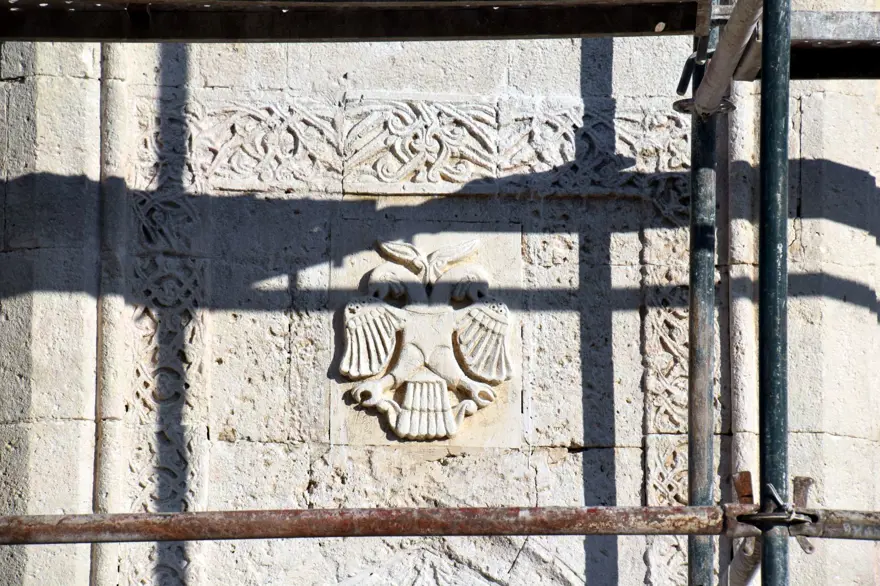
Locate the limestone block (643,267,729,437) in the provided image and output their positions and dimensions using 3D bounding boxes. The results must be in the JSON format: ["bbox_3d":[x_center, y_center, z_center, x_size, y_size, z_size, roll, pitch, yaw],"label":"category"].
[{"bbox_3d":[0.479,0.129,10.900,0.164,0.345,0.160,1,-12,-2],"label":"limestone block"}]

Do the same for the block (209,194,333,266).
[{"bbox_3d":[-0.338,-0.110,10.931,0.245,0.149,0.160,1,-12,-2],"label":"block"}]

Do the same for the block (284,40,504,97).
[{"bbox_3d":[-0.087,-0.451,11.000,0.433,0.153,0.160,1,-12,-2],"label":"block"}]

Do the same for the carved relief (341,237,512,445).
[{"bbox_3d":[-0.027,0.096,10.810,0.338,0.404,0.050,1,-12,-2],"label":"carved relief"}]

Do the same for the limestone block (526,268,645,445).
[{"bbox_3d":[0.281,0.139,10.905,0.235,0.365,0.160,1,-12,-2],"label":"limestone block"}]

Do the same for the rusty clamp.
[{"bbox_3d":[0.575,0.380,9.400,0.145,0.135,0.125,1,-12,-2],"label":"rusty clamp"}]

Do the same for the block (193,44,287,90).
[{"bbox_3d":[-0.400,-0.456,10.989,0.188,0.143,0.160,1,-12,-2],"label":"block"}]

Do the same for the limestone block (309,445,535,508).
[{"bbox_3d":[-0.038,0.389,10.842,0.445,0.155,0.160,1,-12,-2],"label":"limestone block"}]

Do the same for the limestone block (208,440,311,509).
[{"bbox_3d":[-0.356,0.385,10.830,0.199,0.163,0.160,1,-12,-2],"label":"limestone block"}]

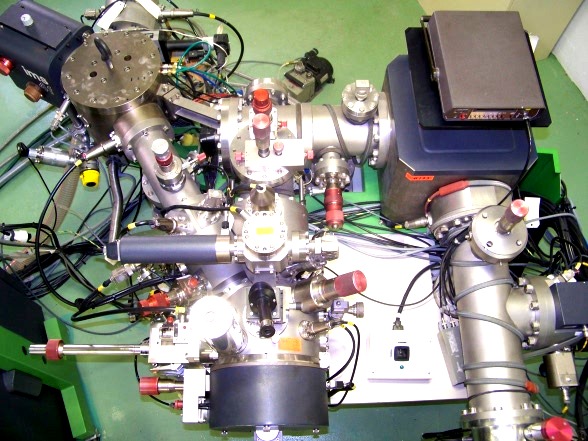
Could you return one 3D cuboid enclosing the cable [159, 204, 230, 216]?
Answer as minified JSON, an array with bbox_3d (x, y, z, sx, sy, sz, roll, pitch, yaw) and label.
[{"bbox_3d":[-0.285,-0.030,1.609,0.209,0.035,0.030,2,64,1],"label":"cable"}]

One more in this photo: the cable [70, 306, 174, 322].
[{"bbox_3d":[-0.476,0.261,1.563,0.293,0.040,0.035,-3,64,-1],"label":"cable"}]

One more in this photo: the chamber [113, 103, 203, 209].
[{"bbox_3d":[-0.423,-0.202,1.750,0.155,0.155,0.370,-26,67,-12],"label":"chamber"}]

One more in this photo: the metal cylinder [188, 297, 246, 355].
[{"bbox_3d":[-0.183,0.262,1.392,0.108,0.140,0.108,-4,64,9],"label":"metal cylinder"}]

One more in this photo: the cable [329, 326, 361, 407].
[{"bbox_3d":[0.133,0.386,1.481,0.085,0.080,0.215,0,64,0],"label":"cable"}]

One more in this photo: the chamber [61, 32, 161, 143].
[{"bbox_3d":[-0.569,-0.421,1.864,0.305,0.250,0.305,0,64,0],"label":"chamber"}]

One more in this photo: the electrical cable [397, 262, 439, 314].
[{"bbox_3d":[0.384,0.207,1.767,0.060,0.100,0.172,39,70,17],"label":"electrical cable"}]

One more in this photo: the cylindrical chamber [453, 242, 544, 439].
[{"bbox_3d":[0.531,0.294,1.523,0.190,0.190,0.512,2,64,1],"label":"cylindrical chamber"}]

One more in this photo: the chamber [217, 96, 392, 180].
[{"bbox_3d":[0.037,-0.284,1.809,0.555,0.235,0.235,-1,64,0],"label":"chamber"}]

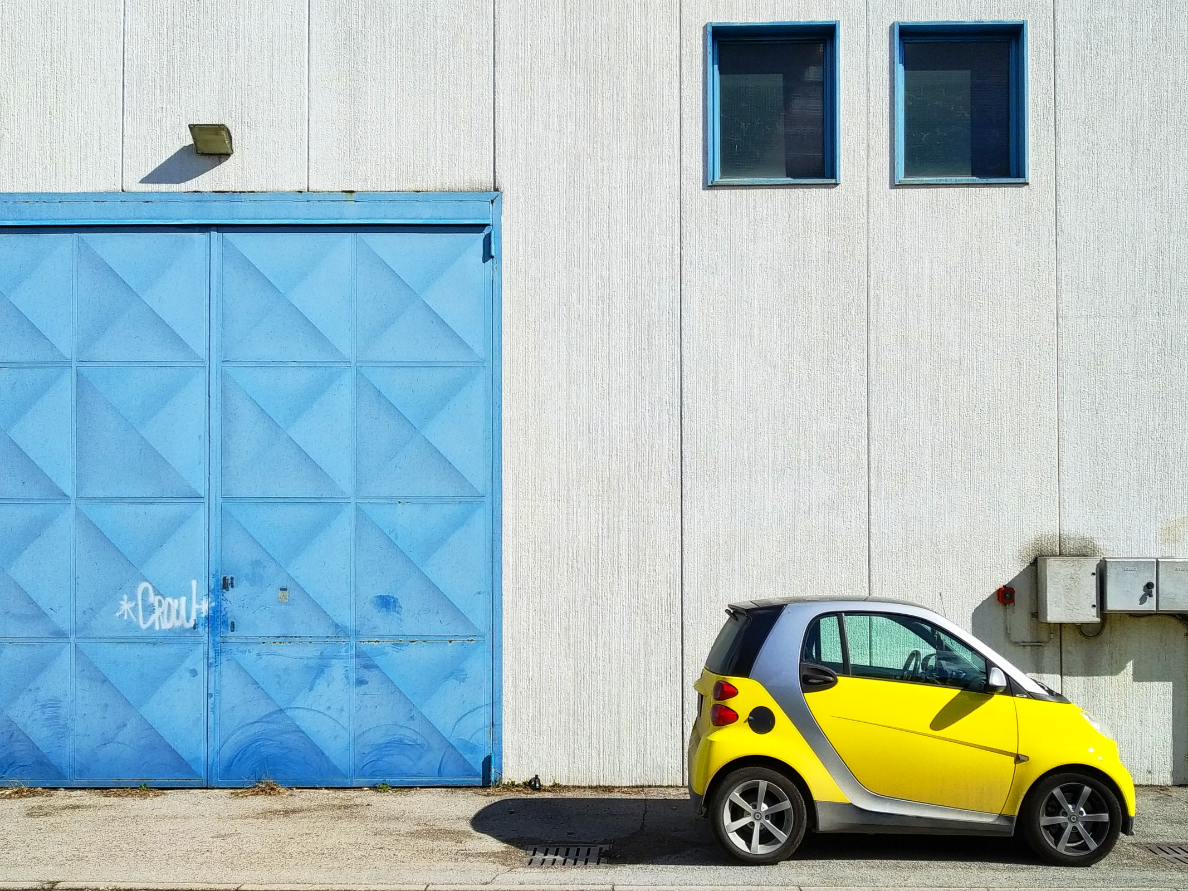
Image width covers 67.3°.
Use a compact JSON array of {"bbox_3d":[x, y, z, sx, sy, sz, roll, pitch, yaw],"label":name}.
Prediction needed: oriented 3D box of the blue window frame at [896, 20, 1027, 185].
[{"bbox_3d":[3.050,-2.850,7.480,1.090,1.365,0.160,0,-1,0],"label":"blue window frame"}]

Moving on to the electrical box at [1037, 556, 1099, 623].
[{"bbox_3d":[3.840,1.165,7.250,0.440,0.515,0.200,0,-1,0],"label":"electrical box"}]

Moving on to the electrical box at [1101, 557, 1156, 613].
[{"bbox_3d":[4.310,1.130,7.240,0.420,0.450,0.180,0,-1,0],"label":"electrical box"}]

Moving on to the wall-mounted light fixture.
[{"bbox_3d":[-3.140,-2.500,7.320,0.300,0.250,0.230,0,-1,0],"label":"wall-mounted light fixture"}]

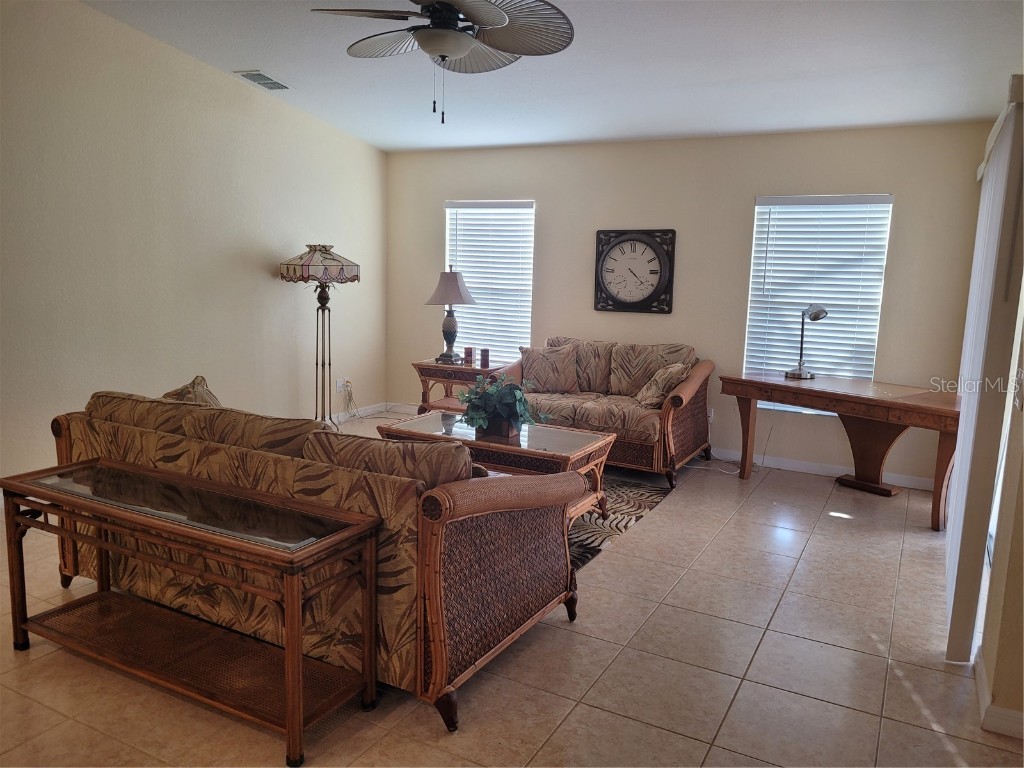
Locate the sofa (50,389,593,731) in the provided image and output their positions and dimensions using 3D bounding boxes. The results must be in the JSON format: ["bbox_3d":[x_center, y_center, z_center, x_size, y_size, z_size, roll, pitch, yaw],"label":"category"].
[{"bbox_3d":[-0.848,0.512,3.245,2.107,0.882,0.960,7,10,28],"label":"sofa"}]

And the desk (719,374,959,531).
[{"bbox_3d":[2.256,0.392,5.115,0.680,0.745,1.650,-5,11,-40],"label":"desk"}]

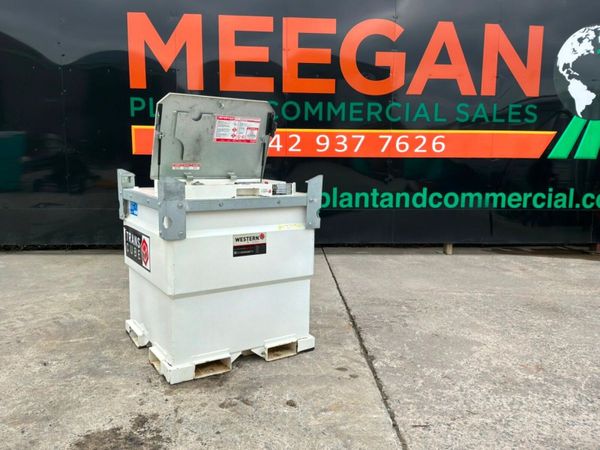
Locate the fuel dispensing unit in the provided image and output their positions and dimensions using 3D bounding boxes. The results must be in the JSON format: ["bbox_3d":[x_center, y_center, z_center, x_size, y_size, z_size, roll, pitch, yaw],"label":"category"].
[{"bbox_3d":[-0.636,-0.013,3.687,1.153,1.847,1.147,-4,9,-34],"label":"fuel dispensing unit"}]

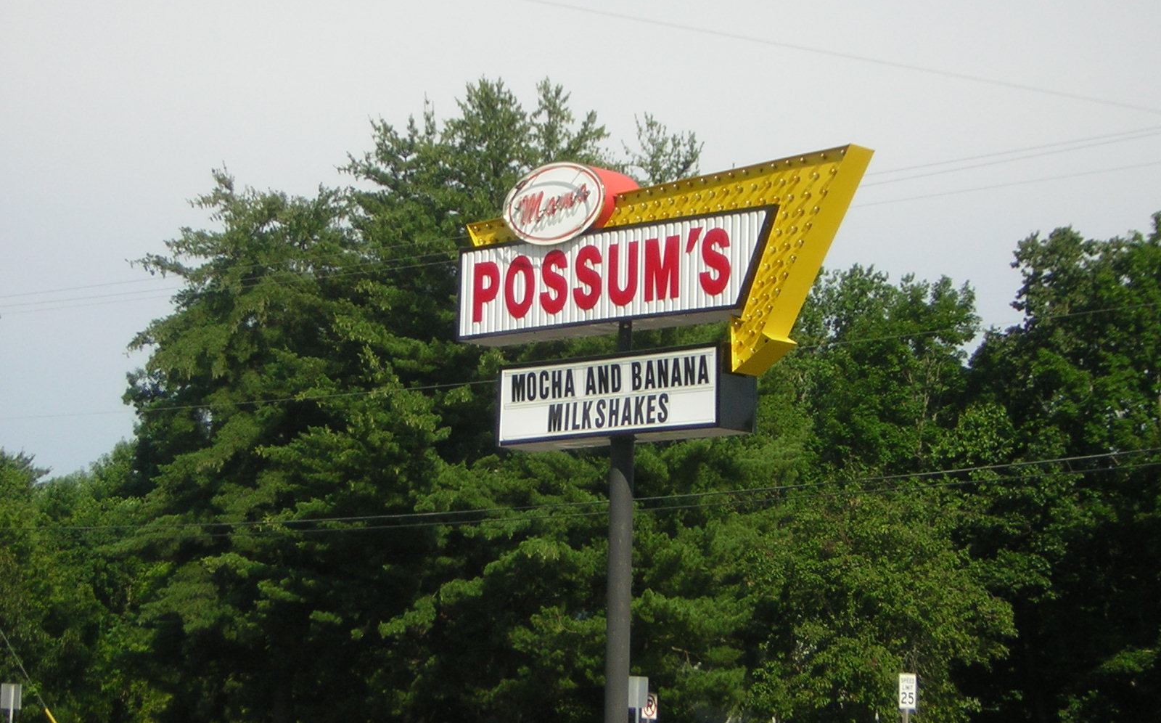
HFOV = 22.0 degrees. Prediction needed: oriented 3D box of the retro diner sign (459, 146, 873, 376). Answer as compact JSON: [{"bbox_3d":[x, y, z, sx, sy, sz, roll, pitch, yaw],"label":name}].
[{"bbox_3d":[0.606,-0.713,22.903,3.828,1.762,0.502,-6,-11,41],"label":"retro diner sign"}]

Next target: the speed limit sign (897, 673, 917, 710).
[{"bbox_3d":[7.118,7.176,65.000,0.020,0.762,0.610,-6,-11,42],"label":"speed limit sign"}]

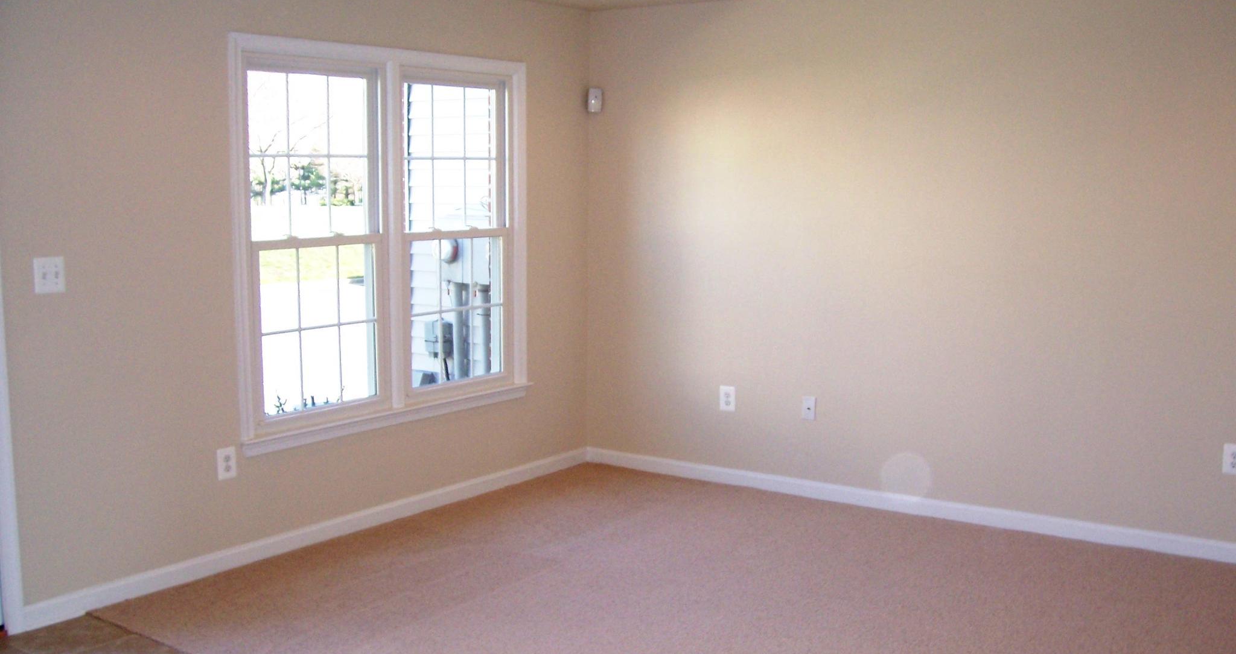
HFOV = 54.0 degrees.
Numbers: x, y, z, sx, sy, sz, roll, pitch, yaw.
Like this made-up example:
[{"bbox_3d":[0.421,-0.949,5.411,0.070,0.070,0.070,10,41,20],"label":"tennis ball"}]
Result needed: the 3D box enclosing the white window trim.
[{"bbox_3d":[-0.990,-0.390,5.422,0.120,1.667,1.725,6,9,37],"label":"white window trim"}]

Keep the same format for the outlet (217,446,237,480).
[{"bbox_3d":[-1.535,0.538,4.774,0.010,0.122,0.077,6,9,37],"label":"outlet"}]

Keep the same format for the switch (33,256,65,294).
[{"bbox_3d":[-1.937,-0.175,4.143,0.012,0.121,0.112,6,9,37],"label":"switch"}]

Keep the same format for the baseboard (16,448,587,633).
[{"bbox_3d":[-1.100,0.849,5.388,0.018,0.086,3.145,6,9,37],"label":"baseboard"}]

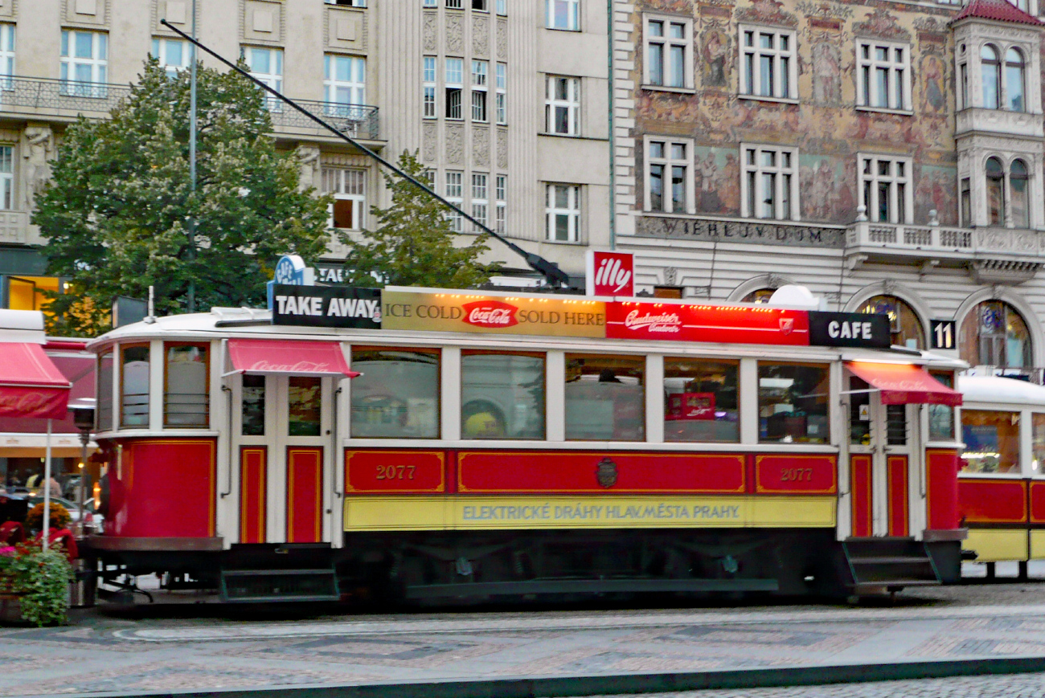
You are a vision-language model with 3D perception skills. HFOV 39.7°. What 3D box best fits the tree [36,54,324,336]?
[{"bbox_3d":[-7.993,-1.169,33.806,7.011,11.312,6.801,2,-5,-22],"label":"tree"}]

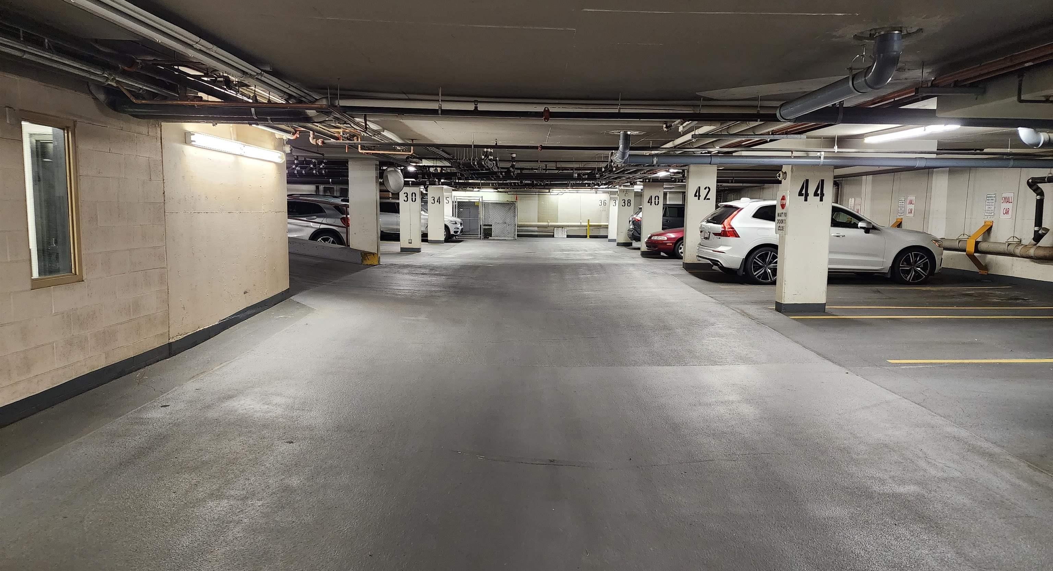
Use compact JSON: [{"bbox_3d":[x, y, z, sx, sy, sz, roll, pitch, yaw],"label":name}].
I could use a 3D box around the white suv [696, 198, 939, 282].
[{"bbox_3d":[5.963,-0.932,14.290,4.690,1.660,1.920,1,6,-2],"label":"white suv"}]

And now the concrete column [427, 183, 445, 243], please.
[{"bbox_3d":[-3.451,-2.716,26.913,0.610,2.196,0.310,1,6,0],"label":"concrete column"}]

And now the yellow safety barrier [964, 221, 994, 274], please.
[{"bbox_3d":[9.116,-0.749,14.053,0.310,1.060,0.250,1,6,0],"label":"yellow safety barrier"}]

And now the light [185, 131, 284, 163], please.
[{"bbox_3d":[-3.245,-1.557,8.043,0.090,0.130,2.520,1,6,0],"label":"light"}]

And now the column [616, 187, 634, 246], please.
[{"bbox_3d":[3.828,-2.632,27.187,0.610,2.200,0.310,1,6,0],"label":"column"}]

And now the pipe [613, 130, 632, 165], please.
[{"bbox_3d":[1.168,-1.681,8.563,0.230,0.420,0.300,1,6,0],"label":"pipe"}]

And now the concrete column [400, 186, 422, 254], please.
[{"bbox_3d":[-3.430,-2.077,20.847,0.610,2.130,0.310,1,6,0],"label":"concrete column"}]

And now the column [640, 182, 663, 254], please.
[{"bbox_3d":[3.948,-2.086,21.872,0.610,2.380,0.300,1,6,0],"label":"column"}]

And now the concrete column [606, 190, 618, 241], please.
[{"bbox_3d":[3.998,-3.118,31.376,0.610,2.360,0.300,1,6,0],"label":"concrete column"}]

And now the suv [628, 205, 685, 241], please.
[{"bbox_3d":[6.212,-2.201,26.283,4.600,1.680,1.880,1,6,0],"label":"suv"}]

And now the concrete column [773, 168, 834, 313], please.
[{"bbox_3d":[3.898,-0.714,9.842,0.610,2.168,0.310,1,6,0],"label":"concrete column"}]

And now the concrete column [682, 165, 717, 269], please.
[{"bbox_3d":[3.917,-1.509,15.809,0.610,2.380,0.300,1,6,0],"label":"concrete column"}]

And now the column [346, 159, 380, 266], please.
[{"bbox_3d":[-3.508,-1.597,15.236,0.610,2.270,0.310,1,6,0],"label":"column"}]

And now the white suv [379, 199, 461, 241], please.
[{"bbox_3d":[-4.988,-2.736,29.267,4.680,1.670,1.890,1,6,3],"label":"white suv"}]

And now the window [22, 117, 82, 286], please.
[{"bbox_3d":[-3.463,-0.601,5.073,0.120,1.220,0.600,1,6,0],"label":"window"}]

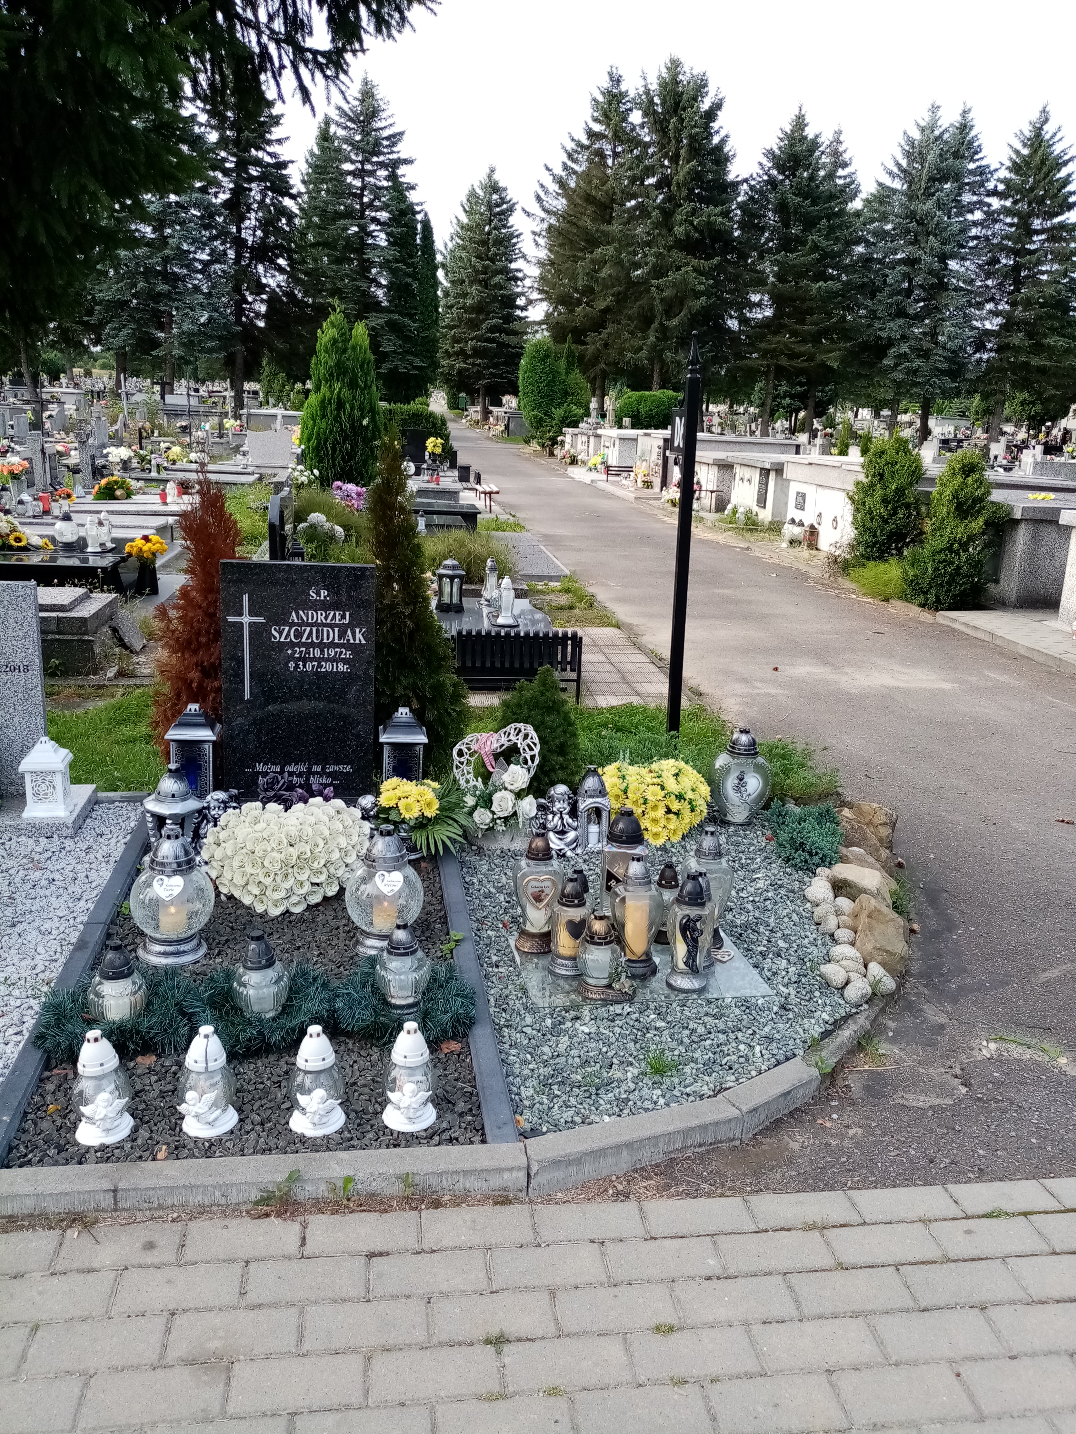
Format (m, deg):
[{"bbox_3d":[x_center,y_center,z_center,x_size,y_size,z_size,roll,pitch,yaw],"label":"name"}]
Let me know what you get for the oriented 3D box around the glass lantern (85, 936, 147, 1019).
[{"bbox_3d":[-0.921,0.584,2.359,0.123,0.206,0.123,3,17,0],"label":"glass lantern"}]

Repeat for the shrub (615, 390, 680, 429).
[{"bbox_3d":[3.584,-9.673,34.635,2.400,1.750,2.200,1,15,-8],"label":"shrub"}]

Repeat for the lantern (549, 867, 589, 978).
[{"bbox_3d":[0.084,0.527,2.785,0.106,0.267,0.106,3,15,-1],"label":"lantern"}]

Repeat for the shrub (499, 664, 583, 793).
[{"bbox_3d":[0.016,0.039,3.850,0.304,0.468,0.304,3,17,0],"label":"shrub"}]

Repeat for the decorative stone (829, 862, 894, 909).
[{"bbox_3d":[0.962,0.505,3.208,0.164,0.100,0.135,9,18,19],"label":"decorative stone"}]

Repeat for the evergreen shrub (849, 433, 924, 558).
[{"bbox_3d":[3.380,-2.107,10.456,0.642,1.228,0.642,3,17,0],"label":"evergreen shrub"}]

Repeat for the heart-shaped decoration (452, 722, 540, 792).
[{"bbox_3d":[-0.138,0.138,3.540,0.285,0.260,0.070,2,17,-2],"label":"heart-shaped decoration"}]

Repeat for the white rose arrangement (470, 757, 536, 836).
[{"bbox_3d":[-0.109,0.247,3.367,0.196,0.213,0.147,3,17,0],"label":"white rose arrangement"}]

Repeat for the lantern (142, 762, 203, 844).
[{"bbox_3d":[-1.133,0.280,3.354,0.185,0.290,0.185,-1,17,-9],"label":"lantern"}]

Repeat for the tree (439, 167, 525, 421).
[{"bbox_3d":[-2.701,-20.618,53.000,4.150,11.800,4.150,3,16,0],"label":"tree"}]

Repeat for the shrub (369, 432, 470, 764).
[{"bbox_3d":[-0.460,-0.449,4.148,0.420,1.320,0.420,0,17,-6],"label":"shrub"}]

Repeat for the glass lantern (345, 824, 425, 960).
[{"bbox_3d":[-0.405,0.455,2.870,0.208,0.335,0.208,1,15,-8],"label":"glass lantern"}]

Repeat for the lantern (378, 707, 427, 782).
[{"bbox_3d":[-0.469,0.132,3.746,0.159,0.303,0.159,1,17,-8],"label":"lantern"}]

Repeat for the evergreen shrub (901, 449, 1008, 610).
[{"bbox_3d":[3.267,-1.549,8.555,0.820,1.200,0.800,8,18,19],"label":"evergreen shrub"}]

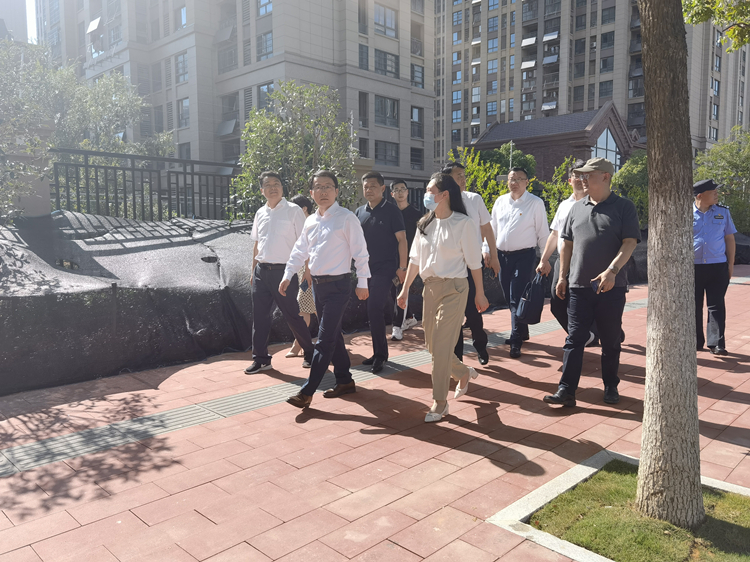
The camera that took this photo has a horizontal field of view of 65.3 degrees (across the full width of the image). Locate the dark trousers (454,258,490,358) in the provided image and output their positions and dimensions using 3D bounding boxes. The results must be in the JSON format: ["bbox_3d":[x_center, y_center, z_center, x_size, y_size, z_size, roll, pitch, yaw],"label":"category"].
[{"bbox_3d":[0.823,0.258,5.150,0.400,0.940,0.480,4,8,30],"label":"dark trousers"}]

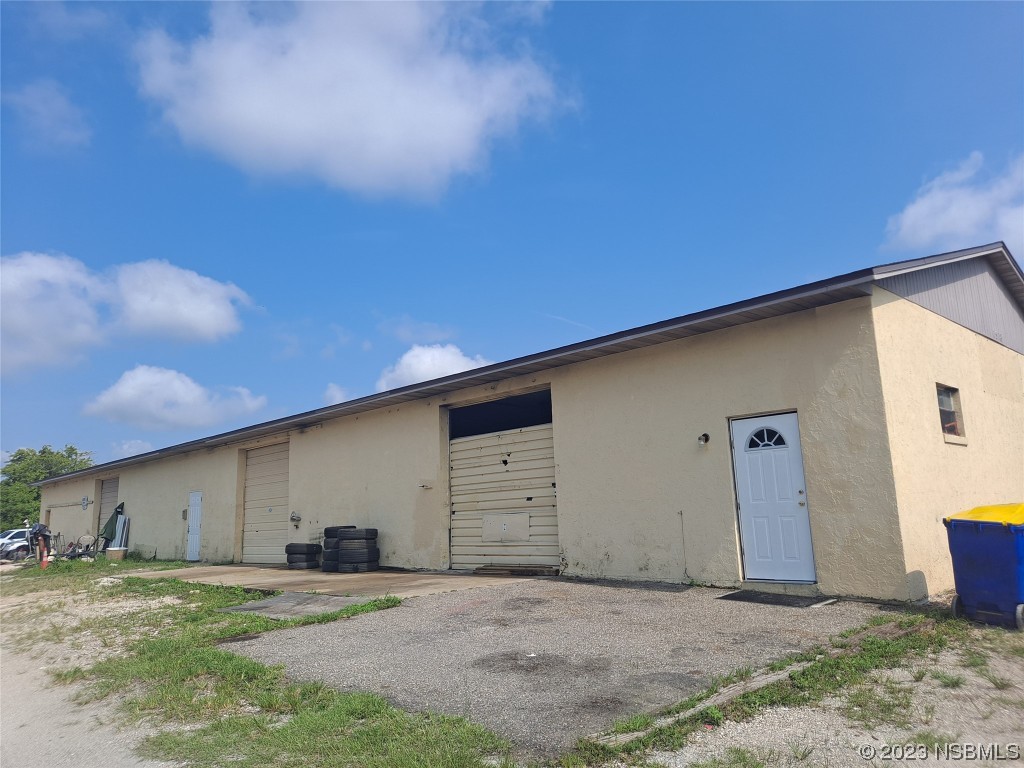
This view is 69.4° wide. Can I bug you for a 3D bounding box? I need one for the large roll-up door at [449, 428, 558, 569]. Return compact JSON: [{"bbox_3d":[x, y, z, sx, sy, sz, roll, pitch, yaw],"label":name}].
[{"bbox_3d":[-0.122,2.054,13.148,0.090,2.430,2.963,8,-14,-43],"label":"large roll-up door"}]

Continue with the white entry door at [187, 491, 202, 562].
[{"bbox_3d":[-9.816,4.430,22.966,0.080,2.069,0.960,8,-14,-43],"label":"white entry door"}]

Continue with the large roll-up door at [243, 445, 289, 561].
[{"bbox_3d":[-6.431,3.205,19.734,0.090,3.087,3.082,8,-14,-43],"label":"large roll-up door"}]

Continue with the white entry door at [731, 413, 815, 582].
[{"bbox_3d":[3.310,1.433,9.365,0.080,2.040,0.918,8,-14,-43],"label":"white entry door"}]

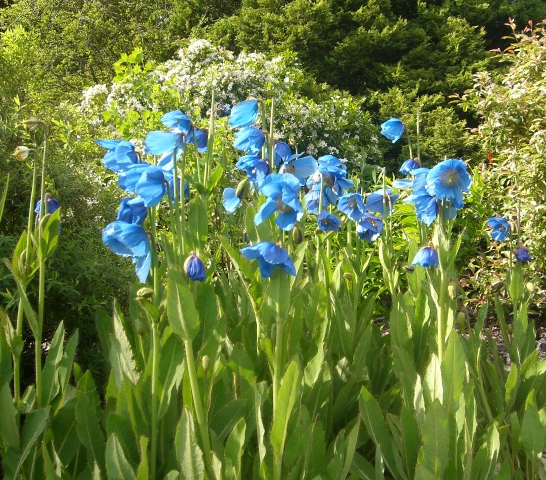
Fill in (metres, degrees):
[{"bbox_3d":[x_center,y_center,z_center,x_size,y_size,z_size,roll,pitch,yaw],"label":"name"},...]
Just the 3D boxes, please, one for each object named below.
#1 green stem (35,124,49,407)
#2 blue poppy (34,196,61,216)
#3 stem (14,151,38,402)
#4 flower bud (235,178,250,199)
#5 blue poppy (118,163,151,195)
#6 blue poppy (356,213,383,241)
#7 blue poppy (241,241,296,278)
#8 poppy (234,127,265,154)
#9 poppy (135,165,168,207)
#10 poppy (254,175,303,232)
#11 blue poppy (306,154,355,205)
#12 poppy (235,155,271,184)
[{"bbox_3d":[-0.525,0.058,1.600,0.024,0.640,0.024,1,6,0],"label":"green stem"},{"bbox_3d":[-0.564,-0.083,1.750,0.062,0.055,0.060,2,8,17],"label":"blue poppy"},{"bbox_3d":[-0.571,0.084,1.620,0.028,0.580,0.026,4,6,0],"label":"stem"},{"bbox_3d":[-0.068,-0.115,1.570,0.030,0.044,0.030,0,8,0],"label":"flower bud"},{"bbox_3d":[-0.266,-0.116,1.370,0.075,0.070,0.075,-2,6,-22],"label":"blue poppy"},{"bbox_3d":[0.221,-0.031,1.600,0.062,0.062,0.050,-1,6,-9],"label":"blue poppy"},{"bbox_3d":[-0.009,0.038,1.360,0.100,0.072,0.085,2,6,21],"label":"blue poppy"},{"bbox_3d":[-0.053,-0.227,1.600,0.070,0.066,0.066,-5,9,-31],"label":"poppy"},{"bbox_3d":[-0.272,-0.122,1.570,0.065,0.090,0.085,-4,7,-31],"label":"poppy"},{"bbox_3d":[0.012,-0.082,1.500,0.105,0.120,0.080,-1,8,-6],"label":"poppy"},{"bbox_3d":[0.130,-0.140,1.620,0.105,0.108,0.075,0,8,0],"label":"blue poppy"},{"bbox_3d":[-0.047,-0.161,1.600,0.070,0.070,0.068,-6,10,-38],"label":"poppy"}]

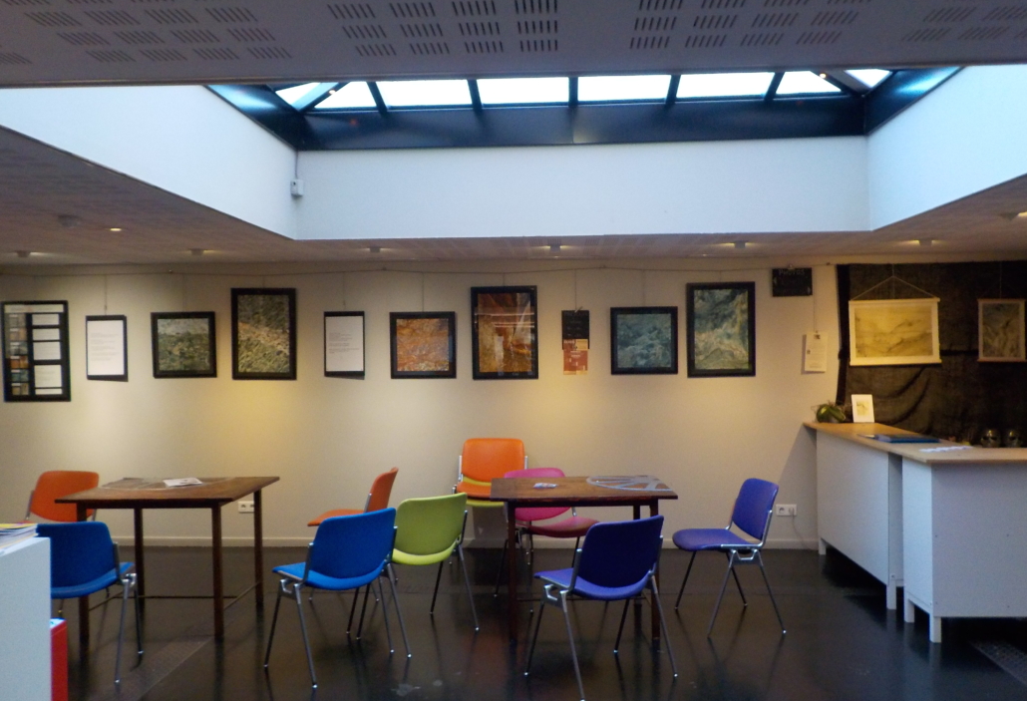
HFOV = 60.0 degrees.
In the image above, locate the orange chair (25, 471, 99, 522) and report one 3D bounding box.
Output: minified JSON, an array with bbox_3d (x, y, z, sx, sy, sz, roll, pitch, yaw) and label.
[{"bbox_3d":[-2.916,1.187,5.547,0.560,0.765,0.570,-1,0,15],"label":"orange chair"}]

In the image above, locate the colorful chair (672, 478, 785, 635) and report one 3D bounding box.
[{"bbox_3d":[1.185,1.124,4.959,0.506,0.750,0.560,-1,0,-7],"label":"colorful chair"}]

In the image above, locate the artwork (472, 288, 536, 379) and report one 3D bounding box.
[{"bbox_3d":[-0.065,-0.132,6.854,0.504,0.709,0.030,-1,0,3],"label":"artwork"}]

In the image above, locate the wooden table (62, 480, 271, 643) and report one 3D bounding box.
[{"bbox_3d":[-1.922,1.153,5.066,0.955,0.750,0.790,-1,0,2],"label":"wooden table"}]

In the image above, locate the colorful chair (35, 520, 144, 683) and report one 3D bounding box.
[{"bbox_3d":[-2.162,1.188,4.347,0.560,0.765,0.570,-1,0,-10],"label":"colorful chair"}]

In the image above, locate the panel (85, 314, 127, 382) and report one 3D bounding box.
[{"bbox_3d":[-3.173,-0.016,6.952,0.321,0.505,0.025,-1,0,3],"label":"panel"}]

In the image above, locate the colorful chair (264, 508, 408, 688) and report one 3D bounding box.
[{"bbox_3d":[-0.863,1.143,4.352,0.506,0.750,0.560,-1,0,44],"label":"colorful chair"}]

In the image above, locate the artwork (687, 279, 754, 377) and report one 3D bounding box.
[{"bbox_3d":[1.579,-0.155,6.757,0.508,0.712,0.030,-1,0,3],"label":"artwork"}]

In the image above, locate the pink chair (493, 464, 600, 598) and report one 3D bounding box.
[{"bbox_3d":[0.231,1.133,5.449,0.560,0.750,0.506,-1,0,-31],"label":"pink chair"}]

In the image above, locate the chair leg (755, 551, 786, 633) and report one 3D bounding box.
[{"bbox_3d":[1.363,1.281,4.717,0.035,0.463,0.030,-19,-1,-7],"label":"chair leg"}]

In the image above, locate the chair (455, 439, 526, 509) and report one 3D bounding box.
[{"bbox_3d":[-0.166,1.089,6.591,0.560,0.785,0.570,-1,0,3],"label":"chair"}]

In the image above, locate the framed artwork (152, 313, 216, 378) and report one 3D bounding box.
[{"bbox_3d":[-2.589,-0.040,7.005,0.508,0.515,0.030,-1,0,3],"label":"framed artwork"}]

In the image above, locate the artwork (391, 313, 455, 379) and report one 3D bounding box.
[{"bbox_3d":[-0.697,-0.038,6.893,0.506,0.512,0.030,-1,0,3],"label":"artwork"}]

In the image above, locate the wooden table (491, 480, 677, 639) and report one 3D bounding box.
[{"bbox_3d":[0.369,1.131,4.965,0.975,0.750,0.745,-1,0,-1],"label":"wooden table"}]

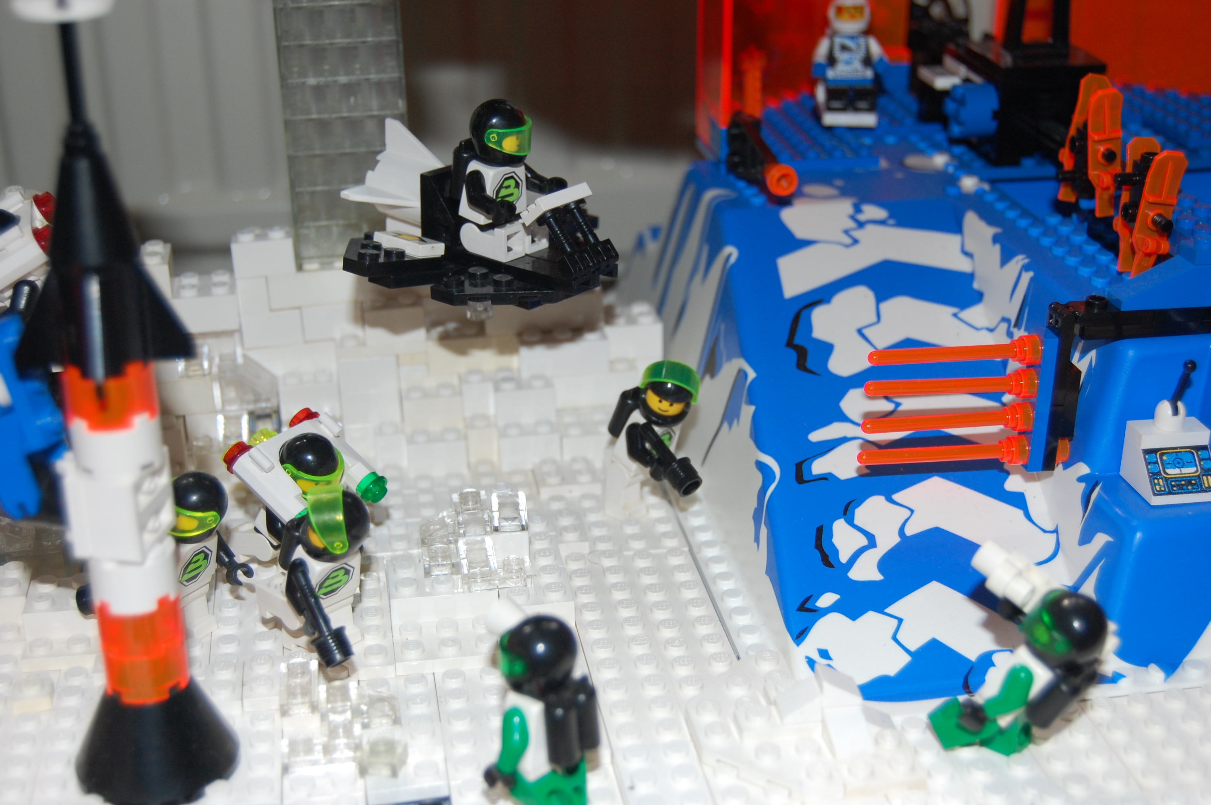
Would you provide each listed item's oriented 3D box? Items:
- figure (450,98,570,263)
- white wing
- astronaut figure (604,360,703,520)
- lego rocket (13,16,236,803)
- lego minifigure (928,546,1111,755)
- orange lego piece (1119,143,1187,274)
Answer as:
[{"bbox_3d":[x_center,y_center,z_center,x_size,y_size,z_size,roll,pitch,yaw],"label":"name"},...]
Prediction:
[{"bbox_3d":[-0.025,-0.055,0.422,0.023,0.035,0.024,19,30,38],"label":"figure"},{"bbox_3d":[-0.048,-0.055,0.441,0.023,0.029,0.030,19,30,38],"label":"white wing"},{"bbox_3d":[0.011,0.009,0.427,0.023,0.040,0.026,-17,29,-34],"label":"astronaut figure"},{"bbox_3d":[-0.088,0.002,0.313,0.032,0.143,0.032,-4,24,-8],"label":"lego rocket"},{"bbox_3d":[0.079,0.048,0.333,0.033,0.037,0.023,5,24,12],"label":"lego minifigure"},{"bbox_3d":[0.129,-0.044,0.409,0.008,0.033,0.005,2,23,-11],"label":"orange lego piece"}]

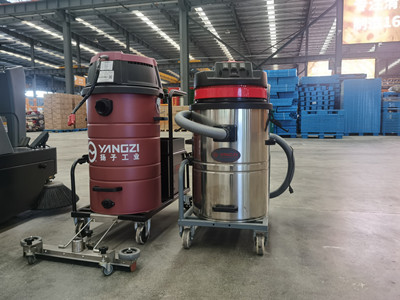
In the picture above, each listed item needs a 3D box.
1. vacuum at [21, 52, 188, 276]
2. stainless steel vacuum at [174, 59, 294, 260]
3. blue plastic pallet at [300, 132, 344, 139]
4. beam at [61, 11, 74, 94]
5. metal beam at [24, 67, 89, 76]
[{"bbox_3d":[-0.468,-0.035,2.031,0.660,1.080,1.160,1,6,15],"label":"vacuum"},{"bbox_3d":[0.233,0.003,1.942,0.600,1.000,0.640,1,6,15],"label":"stainless steel vacuum"},{"bbox_3d":[3.475,-0.445,9.681,1.150,0.170,1.000,1,6,13],"label":"blue plastic pallet"},{"bbox_3d":[-6.667,-4.099,17.154,0.360,6.200,0.360,1,6,13],"label":"beam"},{"bbox_3d":[-17.727,-9.697,41.395,9.500,0.700,0.350,1,6,13],"label":"metal beam"}]

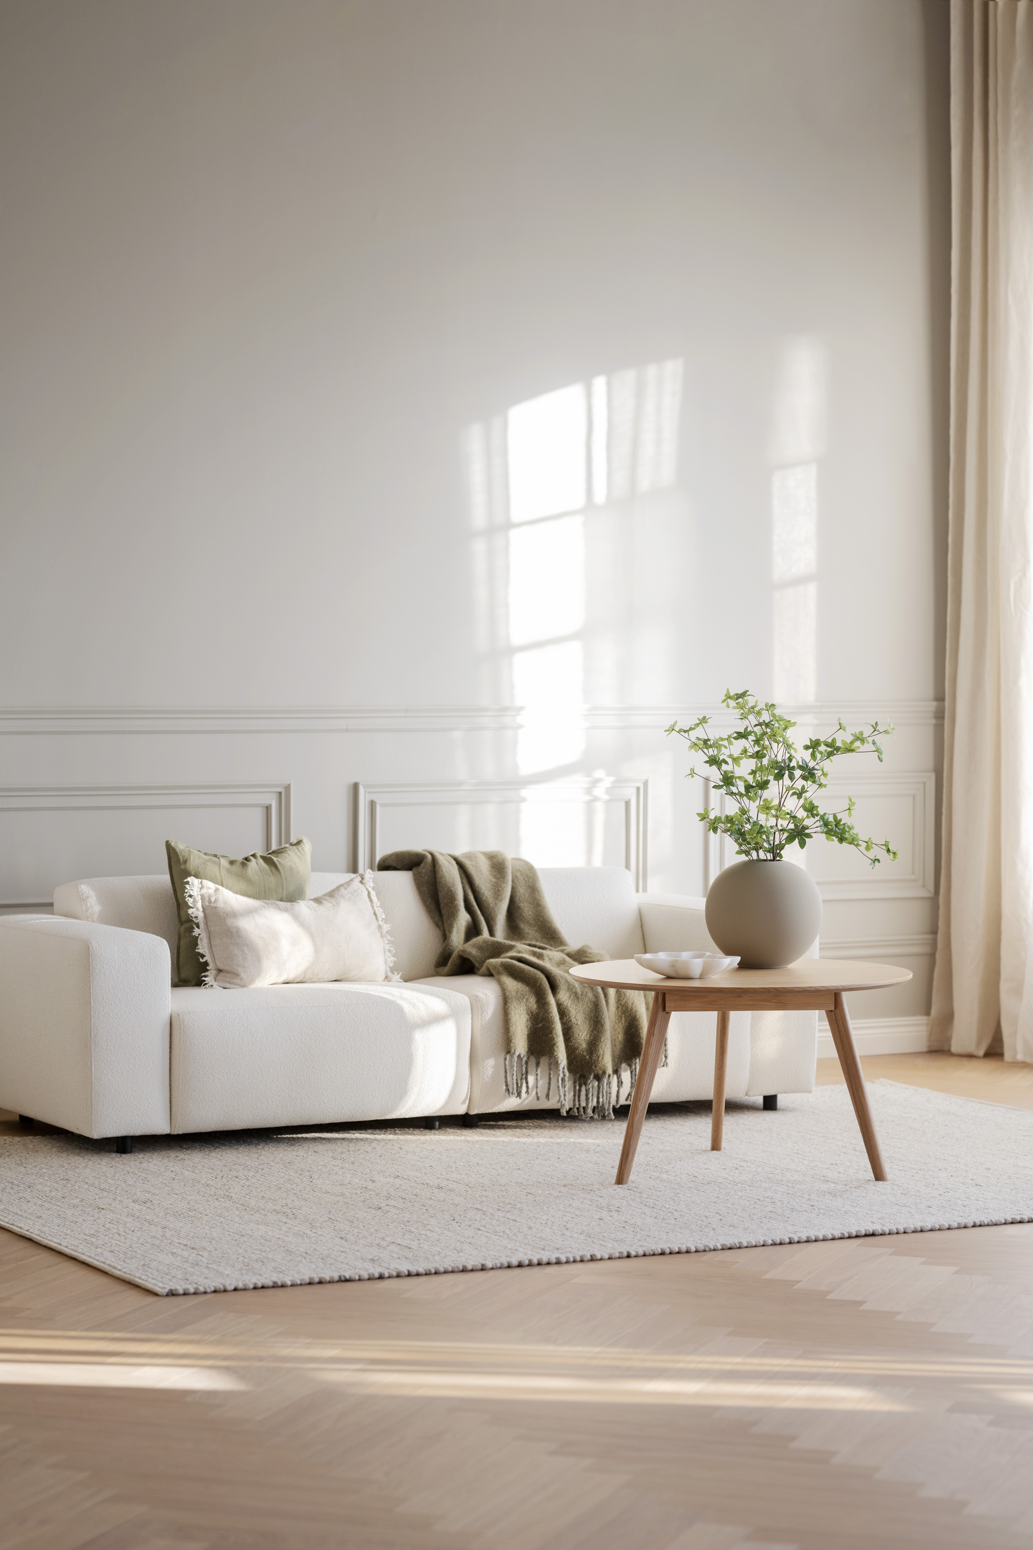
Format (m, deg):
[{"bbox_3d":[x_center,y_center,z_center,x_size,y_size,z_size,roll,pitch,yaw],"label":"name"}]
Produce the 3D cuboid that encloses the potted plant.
[{"bbox_3d":[0.699,0.143,9.608,0.611,0.724,0.512,0,2,0],"label":"potted plant"}]

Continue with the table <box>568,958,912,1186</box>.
[{"bbox_3d":[0.579,0.768,9.482,0.886,0.517,0.886,0,2,0],"label":"table"}]

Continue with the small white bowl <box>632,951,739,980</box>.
[{"bbox_3d":[0.435,0.488,9.330,0.272,0.053,0.261,0,2,0],"label":"small white bowl"}]

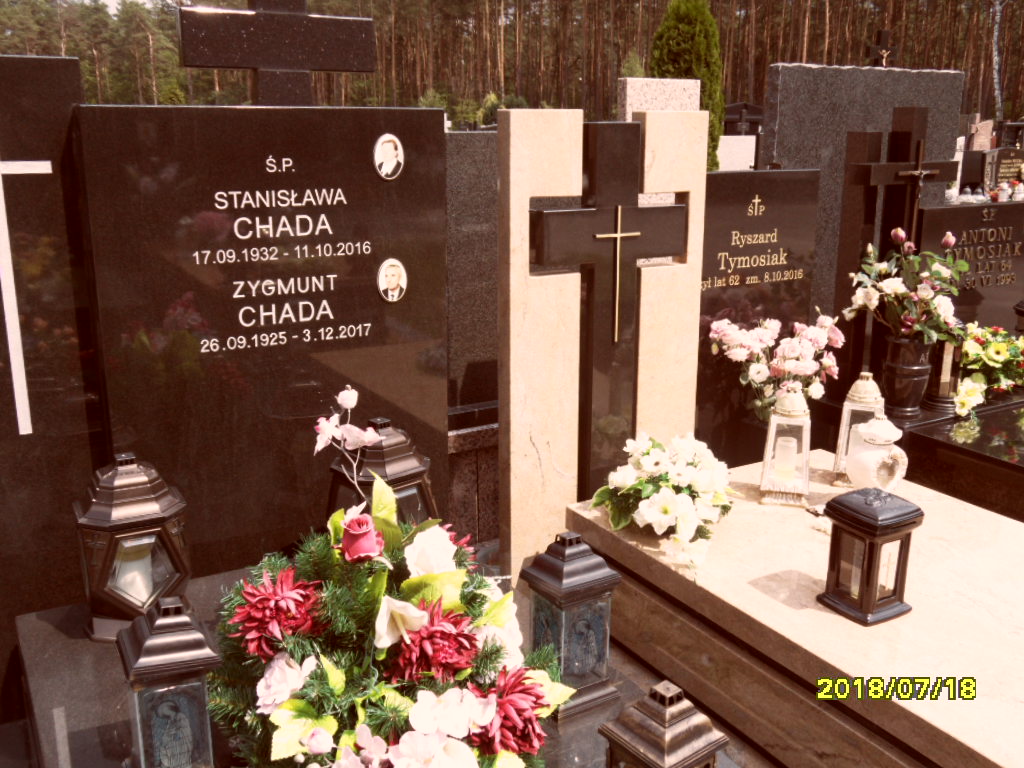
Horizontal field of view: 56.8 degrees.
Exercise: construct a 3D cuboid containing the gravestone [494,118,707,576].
[{"bbox_3d":[0.282,-0.104,2.826,0.687,1.371,0.098,-9,18,-30],"label":"gravestone"}]

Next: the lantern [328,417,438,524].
[{"bbox_3d":[-0.321,0.265,2.348,0.228,0.378,0.226,15,21,43],"label":"lantern"}]

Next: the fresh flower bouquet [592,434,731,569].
[{"bbox_3d":[0.425,0.278,2.508,0.260,0.215,0.310,-8,16,-28],"label":"fresh flower bouquet"}]

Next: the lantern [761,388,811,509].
[{"bbox_3d":[0.806,0.174,2.757,0.131,0.341,0.131,4,16,14],"label":"lantern"}]

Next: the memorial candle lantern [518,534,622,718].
[{"bbox_3d":[0.112,0.430,1.789,0.148,0.336,0.148,-8,16,-28],"label":"memorial candle lantern"}]

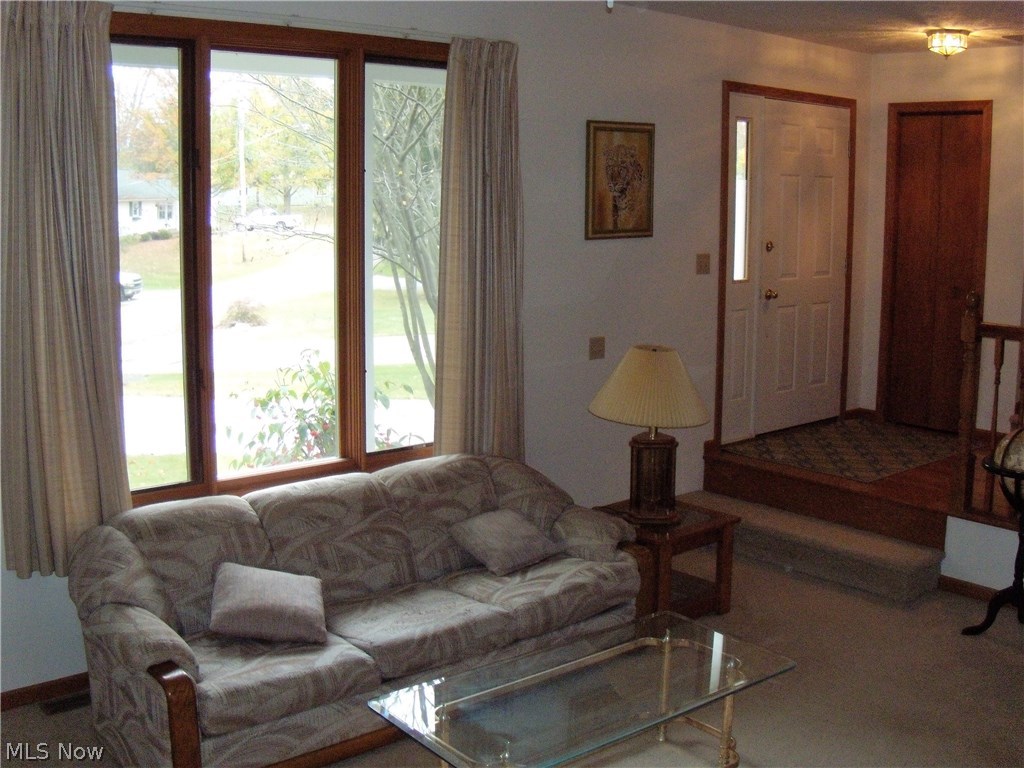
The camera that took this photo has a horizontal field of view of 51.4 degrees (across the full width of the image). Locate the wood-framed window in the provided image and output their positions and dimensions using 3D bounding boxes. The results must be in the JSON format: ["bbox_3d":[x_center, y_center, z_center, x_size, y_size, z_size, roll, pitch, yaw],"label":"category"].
[{"bbox_3d":[-0.861,-0.502,4.155,1.770,1.840,0.100,-8,13,-40],"label":"wood-framed window"}]

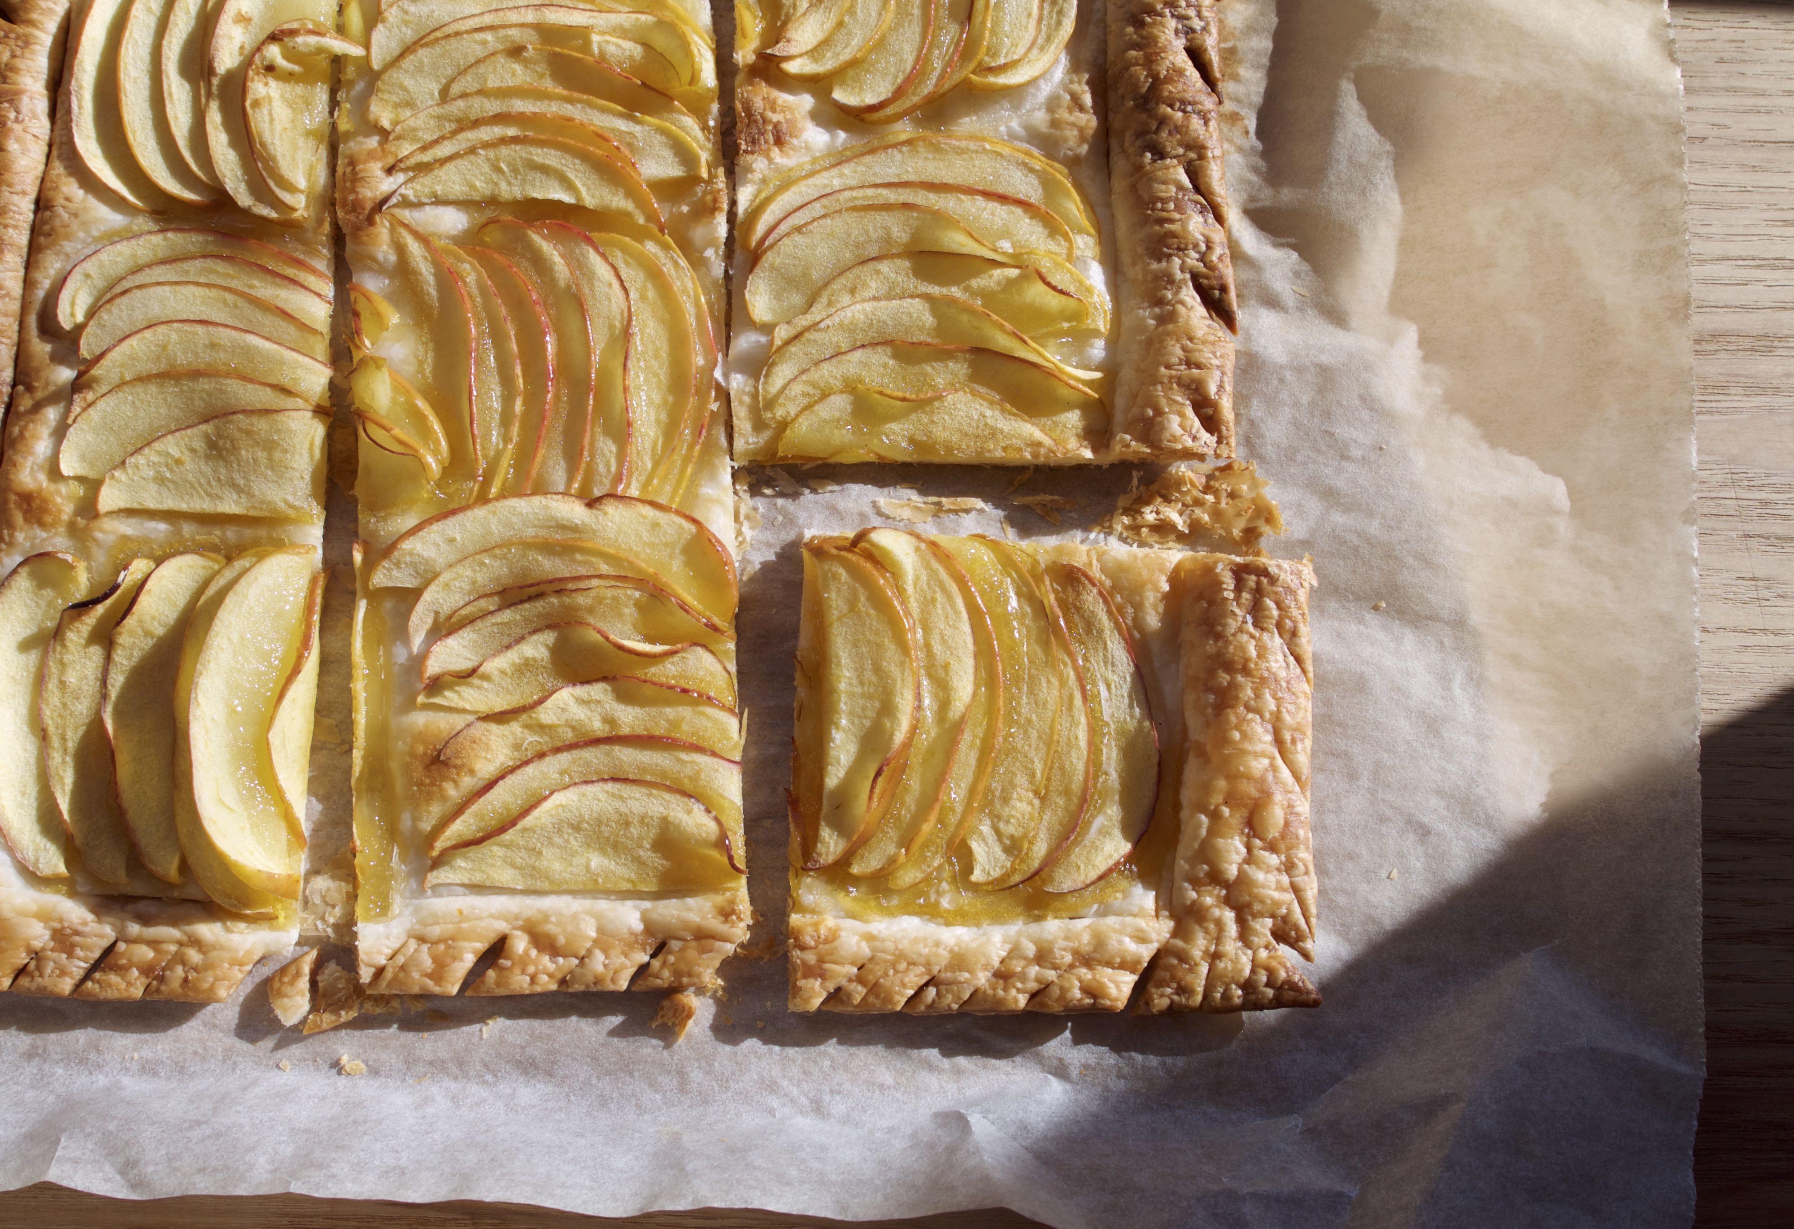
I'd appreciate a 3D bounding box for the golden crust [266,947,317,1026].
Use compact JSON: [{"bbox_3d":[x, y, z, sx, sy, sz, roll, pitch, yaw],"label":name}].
[{"bbox_3d":[-0.124,0.077,0.384,0.009,0.009,0.015,19,82,3],"label":"golden crust"}]

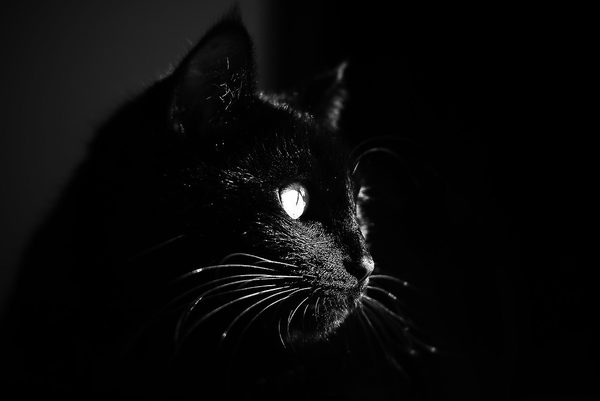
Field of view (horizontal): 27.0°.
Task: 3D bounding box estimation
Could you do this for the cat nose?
[{"bbox_3d":[0.026,0.030,0.548,0.010,0.012,0.014,6,0,32],"label":"cat nose"}]

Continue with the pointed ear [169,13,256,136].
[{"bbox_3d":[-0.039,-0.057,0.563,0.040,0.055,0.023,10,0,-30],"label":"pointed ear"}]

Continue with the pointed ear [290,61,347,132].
[{"bbox_3d":[0.009,-0.050,0.615,0.022,0.044,0.036,19,-6,21],"label":"pointed ear"}]

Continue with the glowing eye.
[{"bbox_3d":[-0.003,0.000,0.552,0.015,0.015,0.008,6,0,-43],"label":"glowing eye"}]

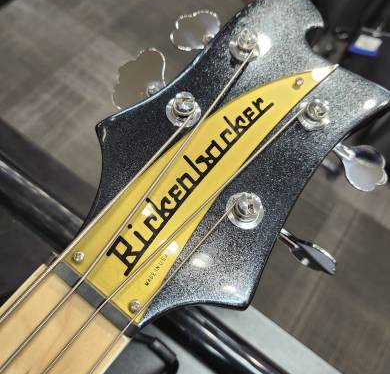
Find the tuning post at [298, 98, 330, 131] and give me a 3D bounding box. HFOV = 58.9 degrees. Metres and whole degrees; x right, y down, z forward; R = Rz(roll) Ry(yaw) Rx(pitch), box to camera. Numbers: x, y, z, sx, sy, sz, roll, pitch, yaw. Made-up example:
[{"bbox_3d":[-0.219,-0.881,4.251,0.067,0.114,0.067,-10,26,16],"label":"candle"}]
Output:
[{"bbox_3d":[0.064,-0.039,0.178,0.018,0.009,0.018,3,71,-8],"label":"tuning post"}]

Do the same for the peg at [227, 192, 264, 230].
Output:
[{"bbox_3d":[0.024,0.009,0.154,0.018,0.009,0.018,3,71,-8],"label":"peg"}]

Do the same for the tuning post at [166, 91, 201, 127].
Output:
[{"bbox_3d":[-0.005,-0.039,0.166,0.018,0.009,0.018,3,71,-8],"label":"tuning post"}]

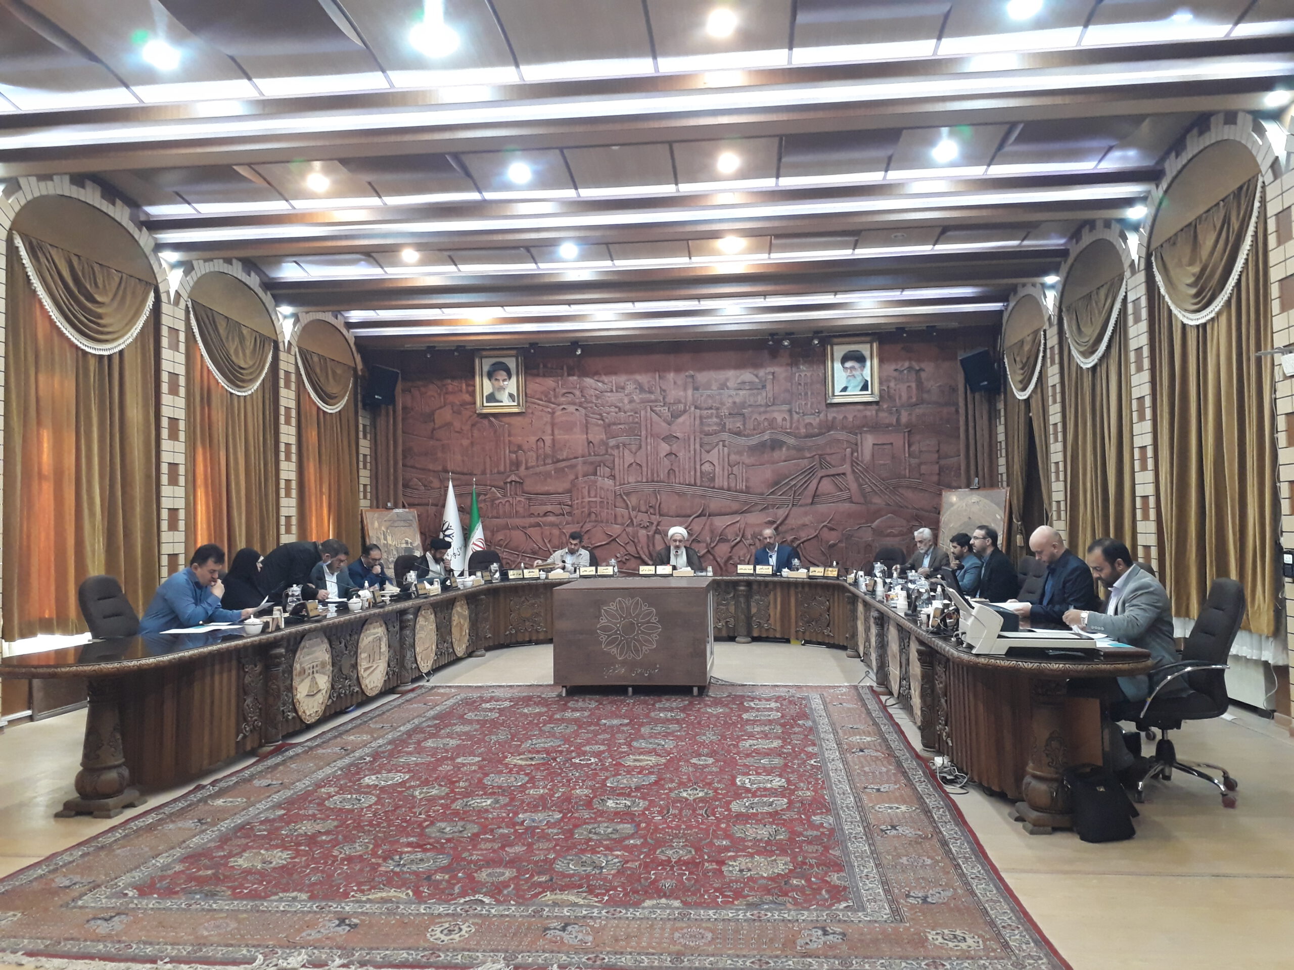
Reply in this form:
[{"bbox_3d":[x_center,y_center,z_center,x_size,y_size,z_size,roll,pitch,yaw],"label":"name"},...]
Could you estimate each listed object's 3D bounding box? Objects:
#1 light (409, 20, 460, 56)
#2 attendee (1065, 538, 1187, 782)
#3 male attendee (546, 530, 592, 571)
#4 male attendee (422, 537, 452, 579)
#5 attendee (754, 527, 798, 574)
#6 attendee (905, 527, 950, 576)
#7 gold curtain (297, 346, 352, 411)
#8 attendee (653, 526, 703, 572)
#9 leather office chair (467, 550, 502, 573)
[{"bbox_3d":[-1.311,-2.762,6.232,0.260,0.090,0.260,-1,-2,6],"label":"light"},{"bbox_3d":[2.422,0.911,5.236,0.680,1.270,0.540,-1,-3,-6],"label":"attendee"},{"bbox_3d":[-0.979,1.294,12.783,0.580,1.340,0.780,-2,-2,12],"label":"male attendee"},{"bbox_3d":[-2.585,1.296,12.099,0.700,1.270,0.580,-3,-3,36],"label":"male attendee"},{"bbox_3d":[1.607,1.222,12.562,0.540,1.340,0.660,-2,-3,14],"label":"attendee"},{"bbox_3d":[3.152,1.146,11.261,0.720,1.330,0.540,1,-3,-41],"label":"attendee"},{"bbox_3d":[-4.171,-1.355,13.138,0.150,0.730,1.750,-1,-2,6],"label":"gold curtain"},{"bbox_3d":[0.382,1.228,12.681,0.620,1.380,0.680,-1,-3,5],"label":"attendee"},{"bbox_3d":[-2.028,1.385,12.842,0.630,1.120,0.650,0,-2,-19],"label":"leather office chair"}]

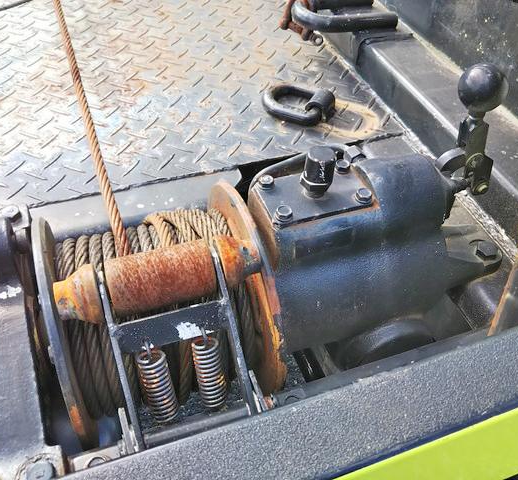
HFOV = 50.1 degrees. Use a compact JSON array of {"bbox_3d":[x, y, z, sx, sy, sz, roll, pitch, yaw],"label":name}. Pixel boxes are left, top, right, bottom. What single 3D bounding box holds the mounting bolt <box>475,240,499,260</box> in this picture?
[{"bbox_3d":[0.278,0.013,0.676,0.025,0.012,0.025,-13,48,-16],"label":"mounting bolt"}]

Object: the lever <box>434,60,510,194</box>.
[{"bbox_3d":[0.246,-0.110,0.610,0.060,0.192,0.050,-28,50,1],"label":"lever"}]

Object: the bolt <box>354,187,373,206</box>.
[{"bbox_3d":[0.108,-0.045,0.570,0.018,0.009,0.018,-13,48,-16],"label":"bolt"}]

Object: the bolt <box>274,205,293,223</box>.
[{"bbox_3d":[0.025,-0.026,0.547,0.018,0.009,0.018,-13,48,-16],"label":"bolt"}]

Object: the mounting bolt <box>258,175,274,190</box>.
[{"bbox_3d":[0.008,-0.060,0.579,0.018,0.009,0.018,-13,48,-16],"label":"mounting bolt"}]

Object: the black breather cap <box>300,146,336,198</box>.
[{"bbox_3d":[0.060,-0.066,0.553,0.032,0.057,0.032,2,46,-2],"label":"black breather cap"}]

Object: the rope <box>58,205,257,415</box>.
[{"bbox_3d":[-0.120,0.083,0.660,0.205,0.210,0.210,-13,48,-16],"label":"rope"}]

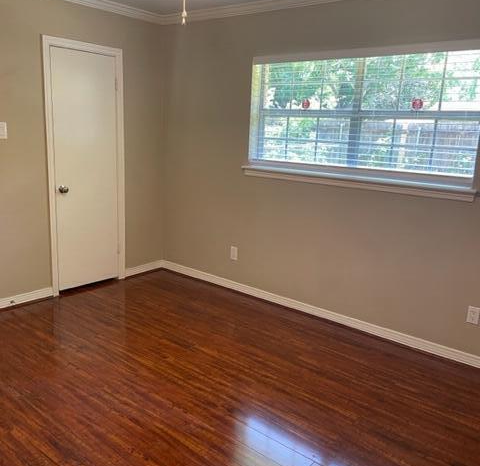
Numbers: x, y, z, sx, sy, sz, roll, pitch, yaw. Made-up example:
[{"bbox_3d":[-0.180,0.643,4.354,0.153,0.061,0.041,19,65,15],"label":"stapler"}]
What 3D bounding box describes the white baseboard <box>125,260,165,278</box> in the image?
[{"bbox_3d":[-0.960,0.362,4.837,0.020,0.097,0.477,12,16,38],"label":"white baseboard"}]

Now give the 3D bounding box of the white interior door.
[{"bbox_3d":[-1.328,-0.515,4.168,0.040,1.997,0.613,12,16,38],"label":"white interior door"}]

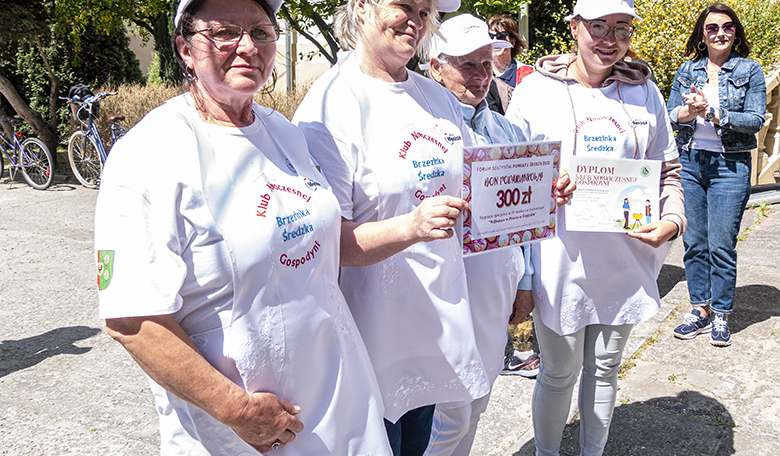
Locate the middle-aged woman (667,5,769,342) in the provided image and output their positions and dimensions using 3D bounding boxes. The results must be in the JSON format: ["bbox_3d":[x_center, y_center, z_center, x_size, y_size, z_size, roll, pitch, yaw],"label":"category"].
[{"bbox_3d":[1.640,-0.240,3.200,0.500,1.700,0.400,6,15,29],"label":"middle-aged woman"}]

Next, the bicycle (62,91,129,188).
[{"bbox_3d":[-3.500,-1.100,7.850,0.620,1.090,1.750,0,13,6],"label":"bicycle"}]

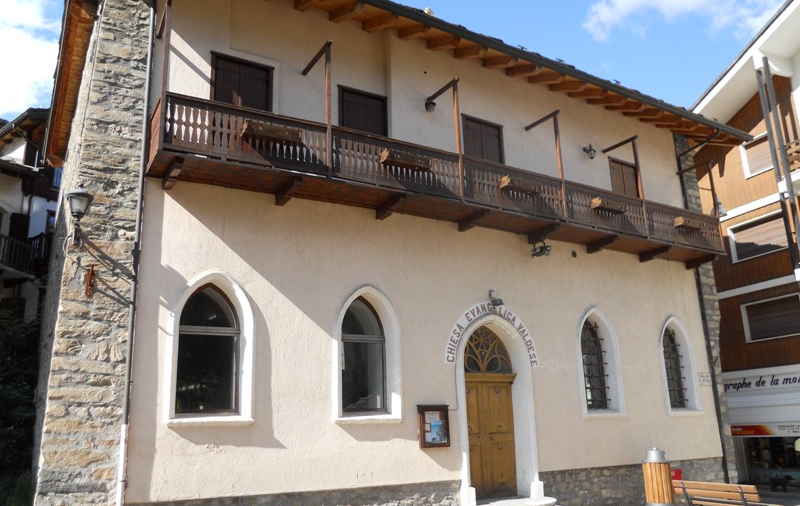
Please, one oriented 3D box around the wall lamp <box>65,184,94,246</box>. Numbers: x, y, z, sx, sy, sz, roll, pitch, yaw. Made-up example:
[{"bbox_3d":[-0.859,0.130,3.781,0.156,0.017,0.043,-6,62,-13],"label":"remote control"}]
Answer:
[{"bbox_3d":[-4.386,-0.551,8.865,0.349,0.883,0.450,7,-18,-31],"label":"wall lamp"}]

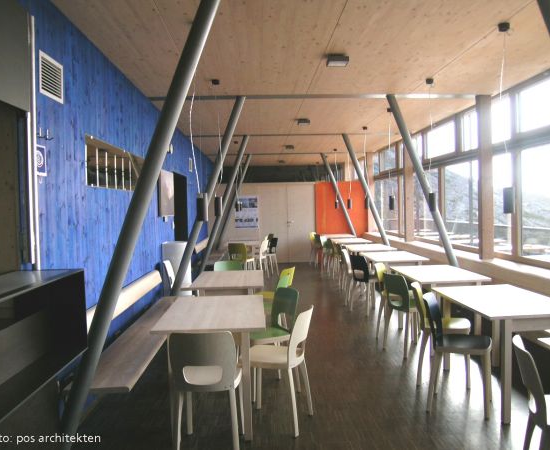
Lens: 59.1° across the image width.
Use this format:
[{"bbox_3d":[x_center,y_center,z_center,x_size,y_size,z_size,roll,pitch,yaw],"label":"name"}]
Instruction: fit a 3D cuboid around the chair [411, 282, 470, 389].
[{"bbox_3d":[1.367,0.905,4.047,0.450,0.790,0.405,-1,2,16],"label":"chair"}]

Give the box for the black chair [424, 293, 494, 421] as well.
[{"bbox_3d":[1.319,0.927,3.513,0.450,0.790,0.405,0,2,20],"label":"black chair"}]

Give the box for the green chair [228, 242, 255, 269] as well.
[{"bbox_3d":[-0.612,0.745,9.372,0.405,0.790,0.450,0,2,25],"label":"green chair"}]

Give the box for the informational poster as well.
[{"bbox_3d":[-0.716,-0.323,12.429,0.584,0.850,0.030,-1,2,-2],"label":"informational poster"}]

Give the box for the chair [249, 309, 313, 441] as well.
[{"bbox_3d":[0.006,0.960,3.322,0.450,0.790,0.405,0,2,20],"label":"chair"}]

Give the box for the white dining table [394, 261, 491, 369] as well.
[{"bbox_3d":[1.822,0.920,5.514,0.780,0.745,1.210,-1,2,-2],"label":"white dining table"}]

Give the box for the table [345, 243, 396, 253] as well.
[{"bbox_3d":[1.708,0.789,8.873,0.780,0.745,1.210,-1,2,-2],"label":"table"}]

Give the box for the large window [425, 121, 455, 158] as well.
[{"bbox_3d":[2.596,-1.315,7.668,0.070,0.453,1.257,-1,2,-2],"label":"large window"}]

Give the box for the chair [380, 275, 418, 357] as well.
[{"bbox_3d":[1.391,0.905,5.009,0.500,0.830,0.440,-2,2,-25],"label":"chair"}]

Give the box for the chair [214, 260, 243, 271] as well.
[{"bbox_3d":[-0.574,0.892,6.144,0.440,0.830,0.500,-1,2,-2],"label":"chair"}]

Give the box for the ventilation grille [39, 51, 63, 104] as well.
[{"bbox_3d":[-1.339,-0.881,2.922,0.025,0.245,0.340,-1,2,-2],"label":"ventilation grille"}]

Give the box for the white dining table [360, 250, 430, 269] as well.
[{"bbox_3d":[1.759,0.847,7.376,0.780,0.745,1.210,-1,2,-2],"label":"white dining table"}]

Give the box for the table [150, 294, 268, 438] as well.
[{"bbox_3d":[-0.428,0.986,3.529,0.714,0.740,1.115,-1,2,-2],"label":"table"}]

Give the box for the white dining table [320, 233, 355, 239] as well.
[{"bbox_3d":[1.595,0.660,12.181,0.780,0.745,1.210,-1,2,-2],"label":"white dining table"}]

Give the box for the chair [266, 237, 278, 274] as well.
[{"bbox_3d":[-0.160,0.710,10.586,0.500,0.830,0.440,-2,2,-23],"label":"chair"}]

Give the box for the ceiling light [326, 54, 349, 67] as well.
[{"bbox_3d":[0.546,-1.421,4.214,0.171,0.051,0.163,-1,2,-2],"label":"ceiling light"}]

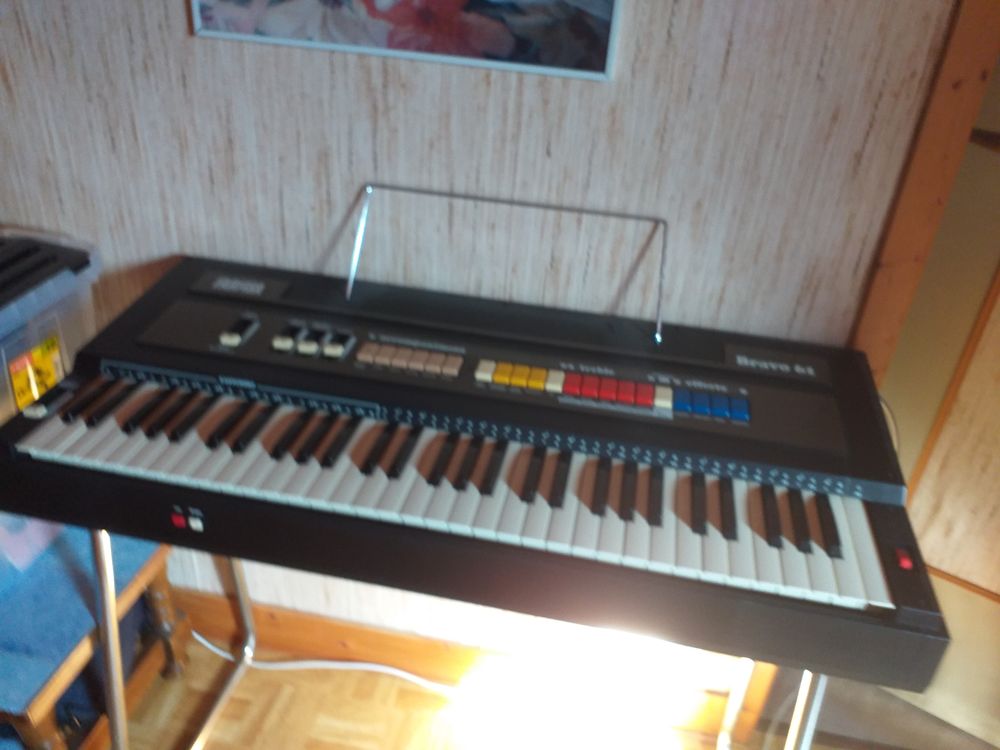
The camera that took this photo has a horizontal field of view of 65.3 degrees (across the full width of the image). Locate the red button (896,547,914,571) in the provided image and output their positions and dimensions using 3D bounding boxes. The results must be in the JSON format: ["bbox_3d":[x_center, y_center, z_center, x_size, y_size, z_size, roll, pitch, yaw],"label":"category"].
[{"bbox_3d":[0.375,0.170,0.723,0.011,0.008,0.019,9,32,7],"label":"red button"}]

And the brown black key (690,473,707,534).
[{"bbox_3d":[0.196,0.122,0.766,0.012,0.011,0.085,9,34,8],"label":"brown black key"}]

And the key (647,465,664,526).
[{"bbox_3d":[0.157,0.118,0.781,0.012,0.010,0.086,9,32,7],"label":"key"}]

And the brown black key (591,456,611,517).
[{"bbox_3d":[0.104,0.108,0.779,0.012,0.011,0.085,9,34,8],"label":"brown black key"}]

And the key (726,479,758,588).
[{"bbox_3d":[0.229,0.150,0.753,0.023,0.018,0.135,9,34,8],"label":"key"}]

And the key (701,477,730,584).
[{"bbox_3d":[0.207,0.148,0.759,0.022,0.013,0.134,9,34,8],"label":"key"}]

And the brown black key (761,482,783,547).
[{"bbox_3d":[0.265,0.133,0.756,0.012,0.011,0.085,9,34,8],"label":"brown black key"}]

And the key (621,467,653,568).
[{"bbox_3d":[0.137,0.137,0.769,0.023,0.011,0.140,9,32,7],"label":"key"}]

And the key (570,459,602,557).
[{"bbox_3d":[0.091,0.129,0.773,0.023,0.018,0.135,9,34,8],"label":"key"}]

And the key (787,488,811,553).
[{"bbox_3d":[0.291,0.137,0.752,0.012,0.011,0.085,9,34,8],"label":"key"}]

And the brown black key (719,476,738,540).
[{"bbox_3d":[0.227,0.129,0.772,0.012,0.010,0.086,9,32,7],"label":"brown black key"}]

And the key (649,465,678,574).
[{"bbox_3d":[0.161,0.140,0.765,0.022,0.013,0.134,9,34,8],"label":"key"}]

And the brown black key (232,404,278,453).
[{"bbox_3d":[-0.261,0.052,0.836,0.012,0.010,0.086,9,32,7],"label":"brown black key"}]

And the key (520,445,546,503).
[{"bbox_3d":[0.034,0.099,0.797,0.012,0.010,0.086,9,32,7],"label":"key"}]

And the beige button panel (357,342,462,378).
[{"bbox_3d":[-0.102,-0.018,0.902,0.120,0.010,0.030,9,37,8],"label":"beige button panel"}]

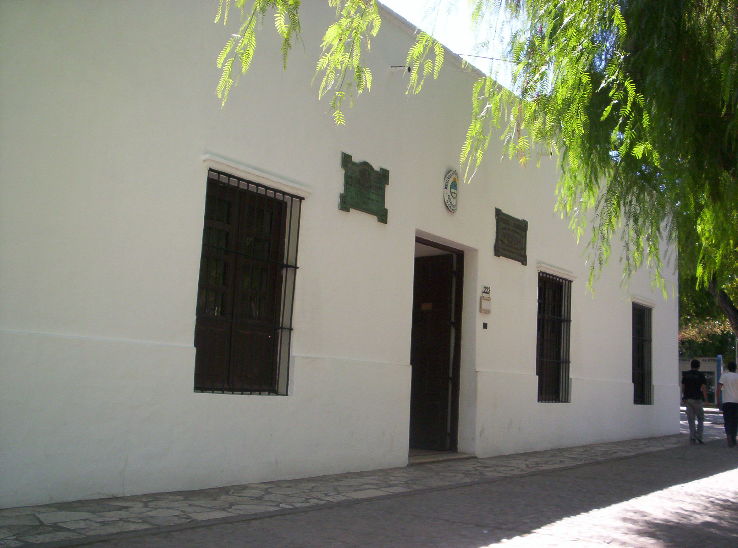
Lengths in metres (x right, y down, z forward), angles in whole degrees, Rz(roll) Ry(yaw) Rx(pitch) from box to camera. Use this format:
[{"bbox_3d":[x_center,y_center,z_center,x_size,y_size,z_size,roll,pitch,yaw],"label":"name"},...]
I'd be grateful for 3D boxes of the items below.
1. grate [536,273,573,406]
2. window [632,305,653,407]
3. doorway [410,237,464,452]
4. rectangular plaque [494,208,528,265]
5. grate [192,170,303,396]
[{"bbox_3d":[3.015,1.063,12.796,0.100,2.035,1.341,-4,-10,37],"label":"grate"},{"bbox_3d":[5.678,1.668,16.234,0.060,2.035,1.283,-4,-10,37],"label":"window"},{"bbox_3d":[0.861,0.952,10.175,0.250,2.767,1.601,-4,-10,37],"label":"doorway"},{"bbox_3d":[2.155,-0.535,11.713,0.040,0.705,1.065,-4,-10,37],"label":"rectangular plaque"},{"bbox_3d":[-1.093,0.126,7.367,0.060,1.982,1.240,-4,-10,37],"label":"grate"}]

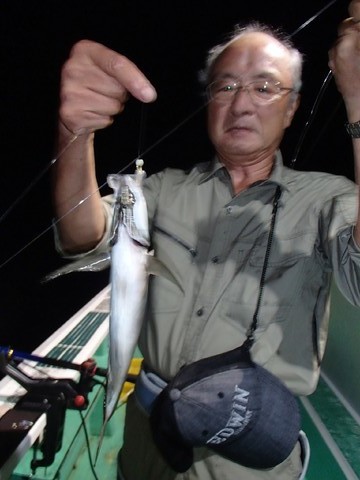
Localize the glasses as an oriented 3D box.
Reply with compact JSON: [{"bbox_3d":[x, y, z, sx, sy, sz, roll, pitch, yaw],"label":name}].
[{"bbox_3d":[0.134,-0.274,0.738,0.138,0.043,0.133,8,18,18],"label":"glasses"}]

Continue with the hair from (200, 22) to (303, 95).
[{"bbox_3d":[0.148,-0.334,0.776,0.184,0.168,0.178,8,18,18],"label":"hair"}]

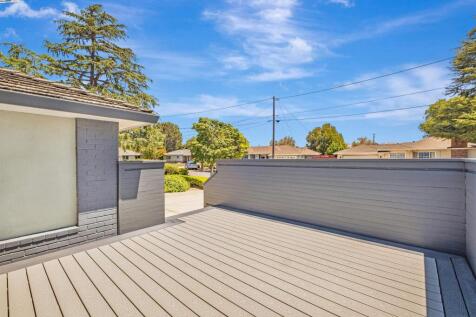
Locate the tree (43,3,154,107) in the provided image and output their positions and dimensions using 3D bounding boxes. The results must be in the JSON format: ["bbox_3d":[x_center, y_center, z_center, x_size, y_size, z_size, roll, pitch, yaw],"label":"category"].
[{"bbox_3d":[-15.600,-7.700,22.000,12.300,18.700,12.300,0,0,0],"label":"tree"}]

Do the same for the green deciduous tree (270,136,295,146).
[{"bbox_3d":[13.800,-2.350,60.000,8.000,8.600,8.000,0,0,0],"label":"green deciduous tree"}]

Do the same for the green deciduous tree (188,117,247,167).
[{"bbox_3d":[-1.950,-1.190,20.000,5.800,5.700,5.600,0,0,0],"label":"green deciduous tree"}]

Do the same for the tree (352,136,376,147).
[{"bbox_3d":[35.100,-2.100,55.000,7.300,8.000,7.300,0,0,0],"label":"tree"}]

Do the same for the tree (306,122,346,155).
[{"bbox_3d":[20.500,-3.250,46.000,9.200,10.200,9.200,0,0,0],"label":"tree"}]

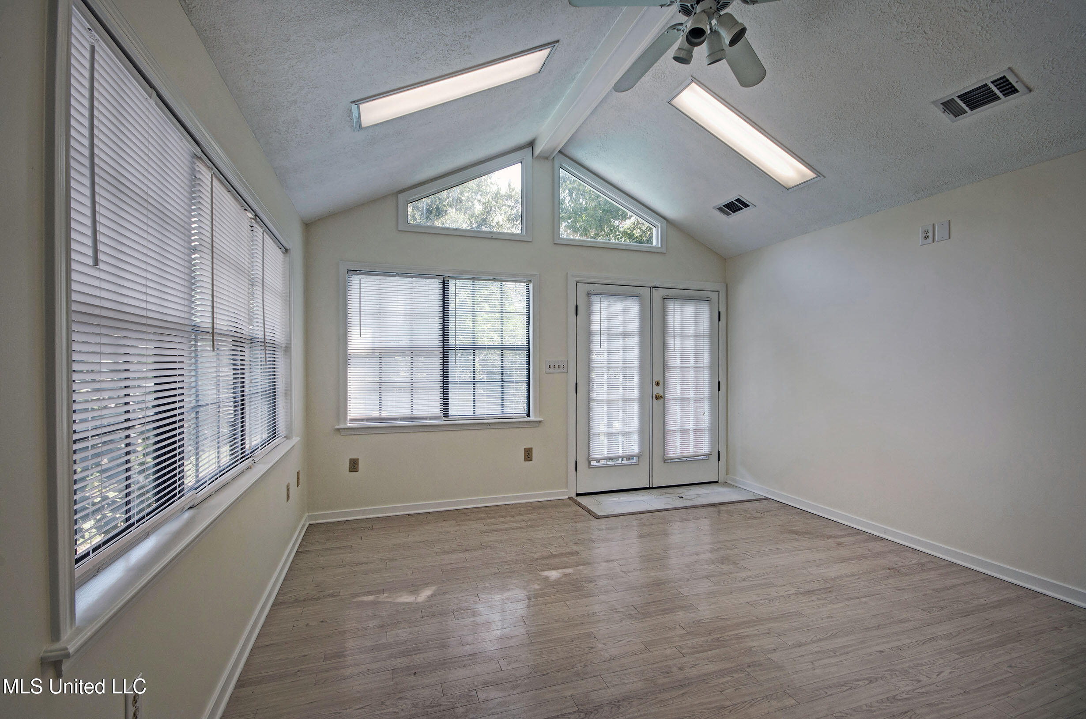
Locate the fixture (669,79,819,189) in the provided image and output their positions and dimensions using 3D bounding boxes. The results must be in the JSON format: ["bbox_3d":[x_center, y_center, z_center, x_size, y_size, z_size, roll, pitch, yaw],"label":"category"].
[{"bbox_3d":[1.450,-1.571,3.213,1.230,0.060,0.295,24,-8,-18],"label":"fixture"}]

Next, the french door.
[{"bbox_3d":[1.091,0.286,4.565,1.654,2.022,0.080,0,0,-19],"label":"french door"}]

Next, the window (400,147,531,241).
[{"bbox_3d":[-0.654,-1.511,3.961,1.166,0.874,0.100,0,0,-19],"label":"window"}]

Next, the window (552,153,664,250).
[{"bbox_3d":[0.678,-1.500,4.414,1.209,0.844,0.100,0,0,-19],"label":"window"}]

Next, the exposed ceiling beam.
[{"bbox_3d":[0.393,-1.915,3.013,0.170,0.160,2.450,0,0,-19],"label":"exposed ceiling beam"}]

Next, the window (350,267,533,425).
[{"bbox_3d":[-0.853,-0.097,3.903,1.555,1.255,0.100,0,0,-19],"label":"window"}]

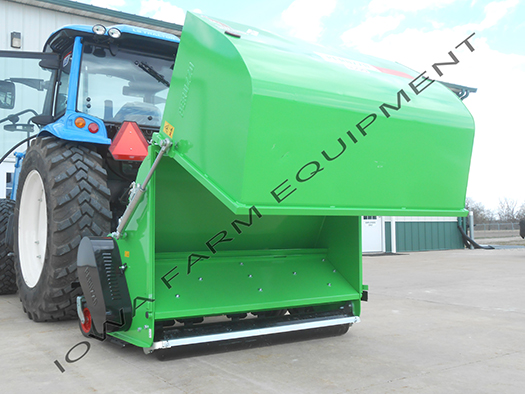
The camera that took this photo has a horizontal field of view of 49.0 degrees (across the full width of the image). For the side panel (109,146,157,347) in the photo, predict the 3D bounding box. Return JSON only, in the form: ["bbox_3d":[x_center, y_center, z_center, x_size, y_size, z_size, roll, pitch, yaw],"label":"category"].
[{"bbox_3d":[-0.972,0.349,4.068,0.060,1.310,0.920,2,-3,-34],"label":"side panel"}]

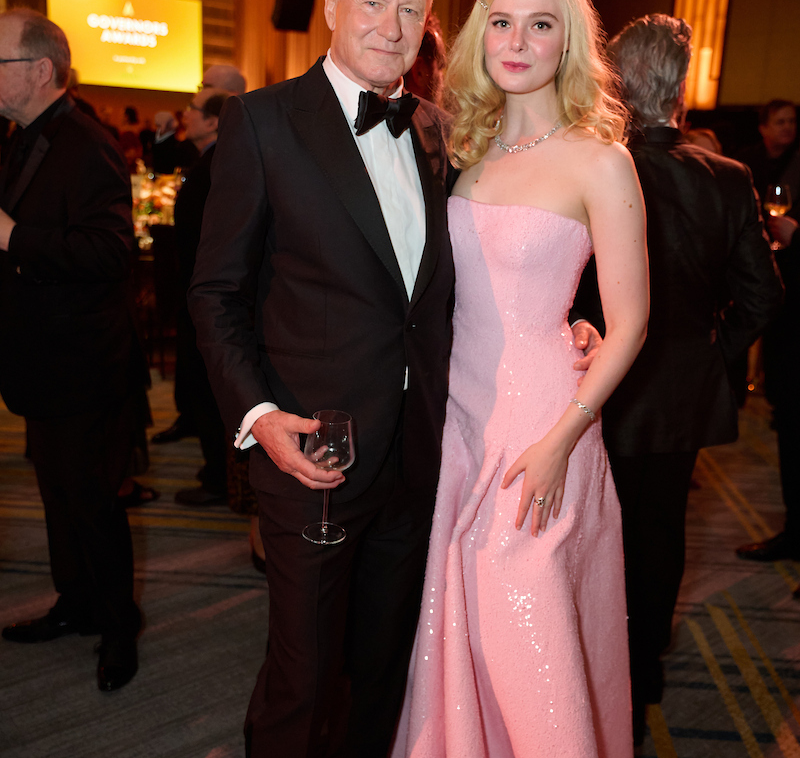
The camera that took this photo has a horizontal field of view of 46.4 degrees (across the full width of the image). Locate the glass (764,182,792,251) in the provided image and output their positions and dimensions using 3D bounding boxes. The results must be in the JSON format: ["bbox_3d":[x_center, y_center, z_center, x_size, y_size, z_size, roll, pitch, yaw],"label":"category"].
[{"bbox_3d":[1.237,-0.531,3.050,0.082,0.213,0.082,2,13,0],"label":"glass"}]

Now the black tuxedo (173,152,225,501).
[{"bbox_3d":[-0.782,-0.260,4.093,0.400,1.500,0.520,2,13,2],"label":"black tuxedo"}]

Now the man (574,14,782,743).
[{"bbox_3d":[0.671,0.019,2.485,0.600,1.840,0.460,6,13,17],"label":"man"}]

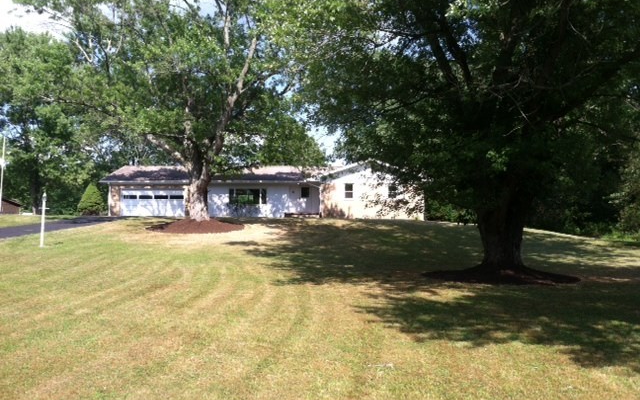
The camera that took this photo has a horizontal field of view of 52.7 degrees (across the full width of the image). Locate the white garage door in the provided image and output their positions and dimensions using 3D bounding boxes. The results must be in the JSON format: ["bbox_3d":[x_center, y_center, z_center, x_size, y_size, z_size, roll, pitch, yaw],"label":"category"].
[{"bbox_3d":[-12.450,0.270,48.100,4.850,2.100,0.100,0,-1,4],"label":"white garage door"}]

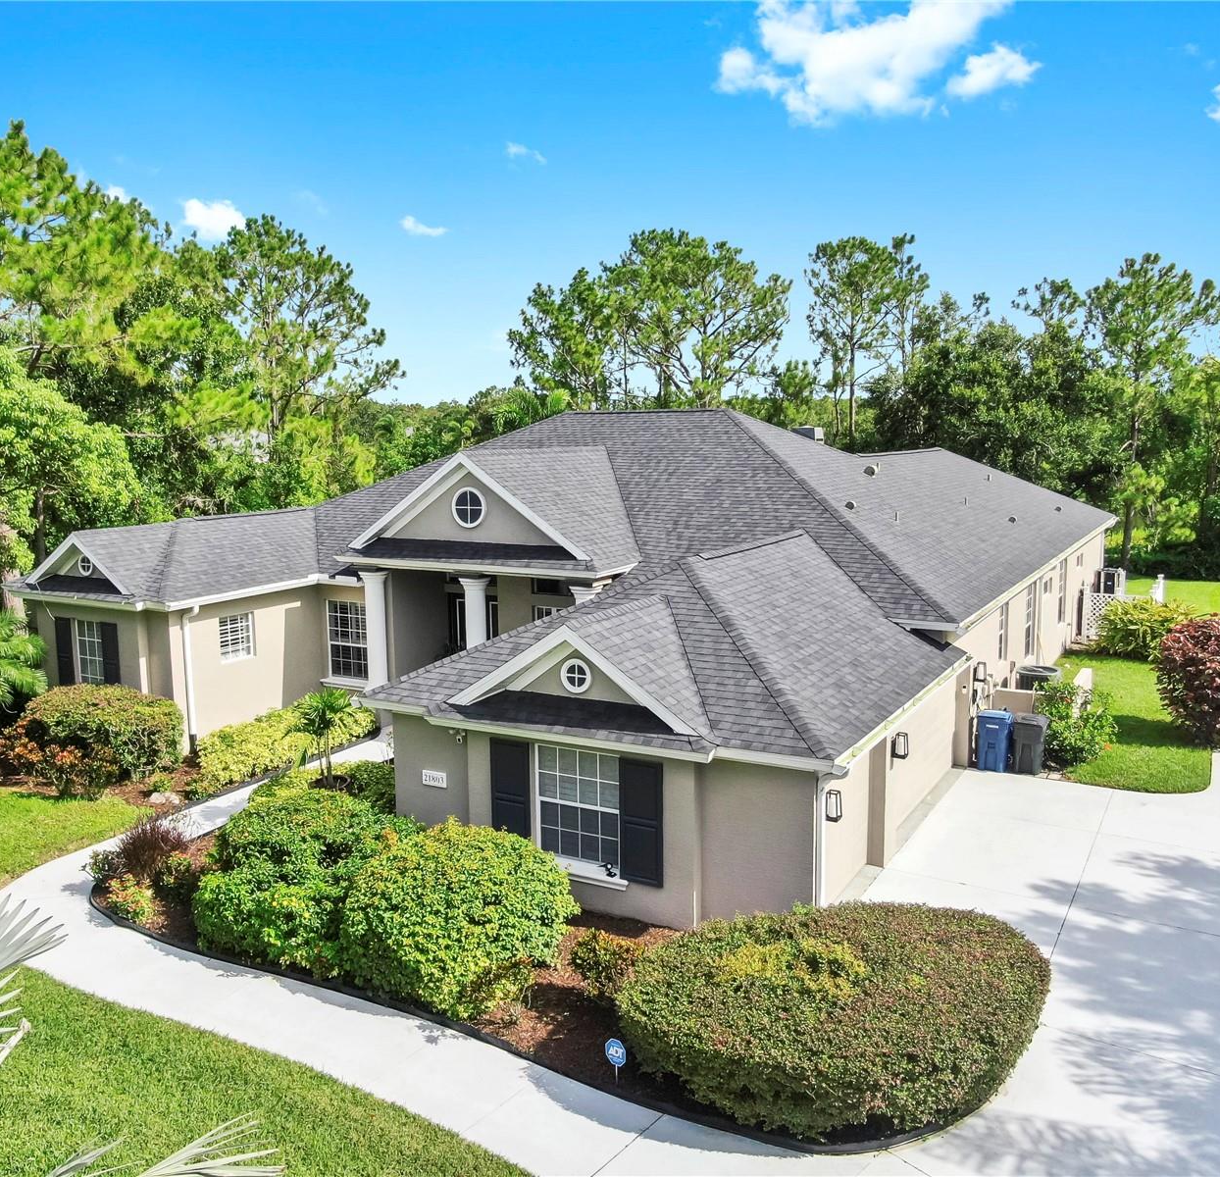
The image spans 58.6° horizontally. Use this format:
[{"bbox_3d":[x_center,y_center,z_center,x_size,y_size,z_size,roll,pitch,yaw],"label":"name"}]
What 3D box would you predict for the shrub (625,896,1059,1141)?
[{"bbox_3d":[2.398,4.303,11.564,4.600,1.250,3.400,-5,10,-29],"label":"shrub"}]

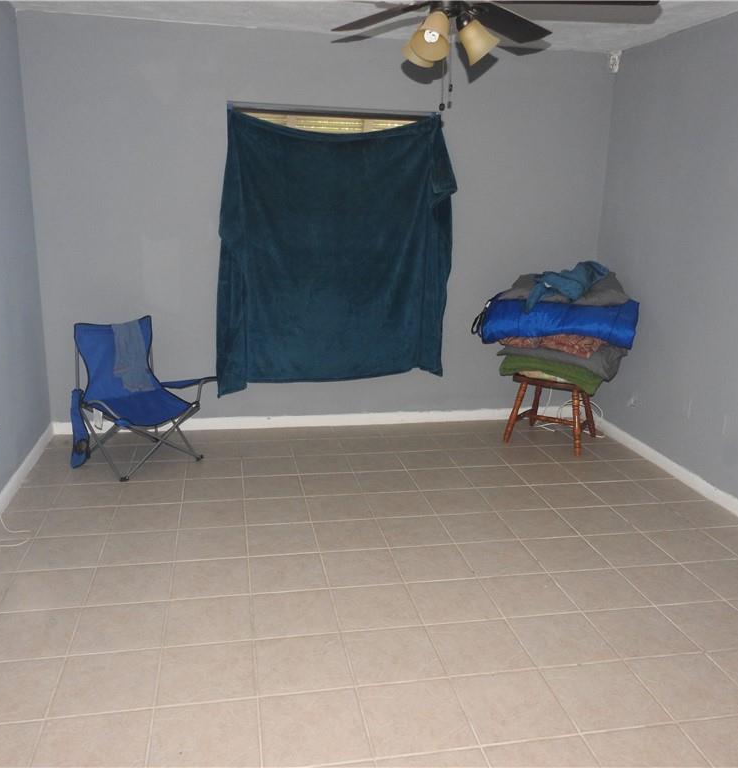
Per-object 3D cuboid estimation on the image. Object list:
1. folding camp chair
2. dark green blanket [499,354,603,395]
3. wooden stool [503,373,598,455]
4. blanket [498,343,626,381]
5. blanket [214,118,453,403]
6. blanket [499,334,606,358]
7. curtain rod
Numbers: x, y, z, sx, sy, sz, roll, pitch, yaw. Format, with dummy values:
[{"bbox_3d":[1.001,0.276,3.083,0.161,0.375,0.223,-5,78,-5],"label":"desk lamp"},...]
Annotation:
[{"bbox_3d":[-1.295,0.047,4.061,0.580,0.790,0.720,14,19,40],"label":"folding camp chair"},{"bbox_3d":[1.205,-0.089,4.562,0.580,0.130,0.450,9,16,28],"label":"dark green blanket"},{"bbox_3d":[1.221,0.159,4.645,0.480,0.430,0.480,9,16,28],"label":"wooden stool"},{"bbox_3d":[1.231,-0.186,4.560,0.680,0.140,0.500,9,16,28],"label":"blanket"},{"bbox_3d":[-0.199,-0.809,4.500,1.531,1.775,0.090,-1,14,-11],"label":"blanket"},{"bbox_3d":[1.181,-0.277,4.567,0.560,0.100,0.420,9,16,28],"label":"blanket"},{"bbox_3d":[-0.195,-1.657,4.301,1.299,0.040,0.060,-1,14,-11],"label":"curtain rod"}]

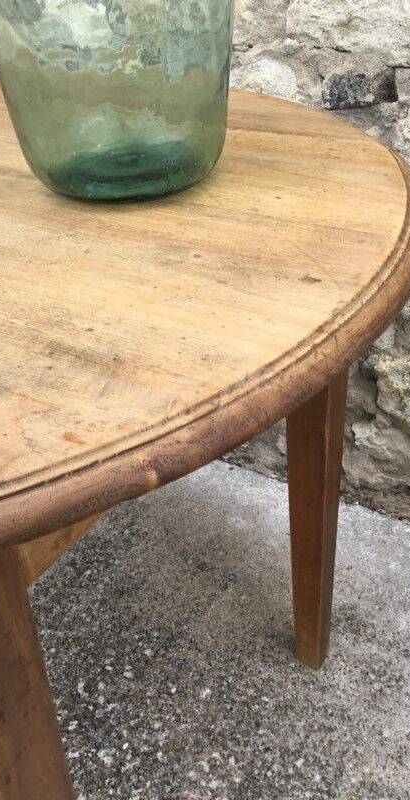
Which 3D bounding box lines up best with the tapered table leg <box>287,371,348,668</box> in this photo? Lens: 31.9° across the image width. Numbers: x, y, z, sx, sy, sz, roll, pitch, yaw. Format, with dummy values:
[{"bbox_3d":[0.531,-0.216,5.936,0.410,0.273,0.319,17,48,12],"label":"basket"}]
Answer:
[{"bbox_3d":[0.125,0.099,0.868,0.058,0.707,0.058,18,41,28],"label":"tapered table leg"}]

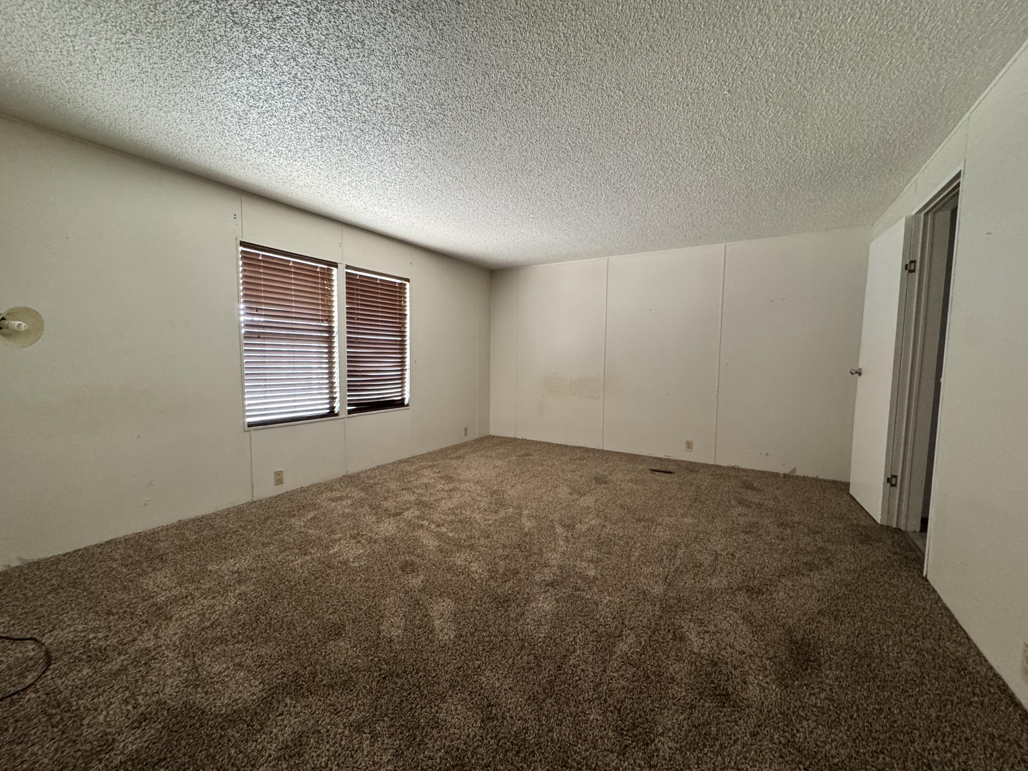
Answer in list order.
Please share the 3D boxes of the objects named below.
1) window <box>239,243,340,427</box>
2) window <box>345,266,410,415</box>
[{"bbox_3d":[-1.768,-0.379,3.358,0.080,1.345,0.793,3,5,31],"label":"window"},{"bbox_3d":[-1.321,-0.427,4.105,0.080,1.347,0.784,3,5,31],"label":"window"}]

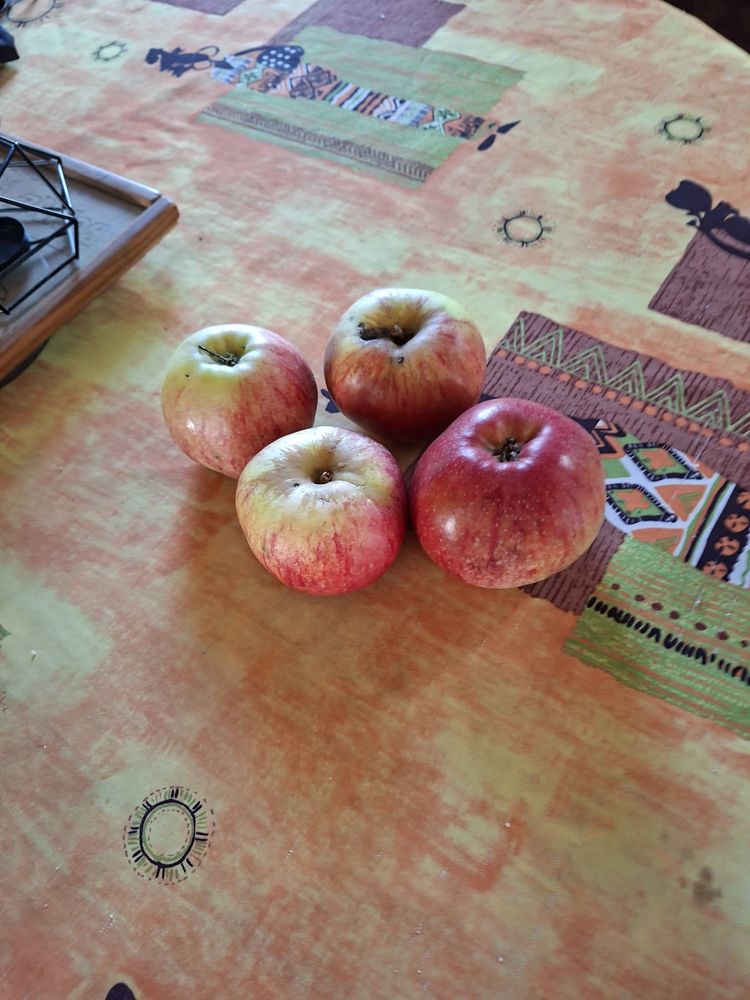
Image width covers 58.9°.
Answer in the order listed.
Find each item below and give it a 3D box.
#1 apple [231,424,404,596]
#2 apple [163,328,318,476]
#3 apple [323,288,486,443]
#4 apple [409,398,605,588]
[{"bbox_3d":[-0.023,0.004,0.281,0.073,0.063,0.073,-13,59,0],"label":"apple"},{"bbox_3d":[-0.064,-0.046,0.314,0.073,0.066,0.073,-13,59,0],"label":"apple"},{"bbox_3d":[0.014,-0.063,0.314,0.076,0.064,0.076,-4,59,6],"label":"apple"},{"bbox_3d":[0.052,-0.003,0.270,0.078,0.069,0.078,-4,59,6],"label":"apple"}]

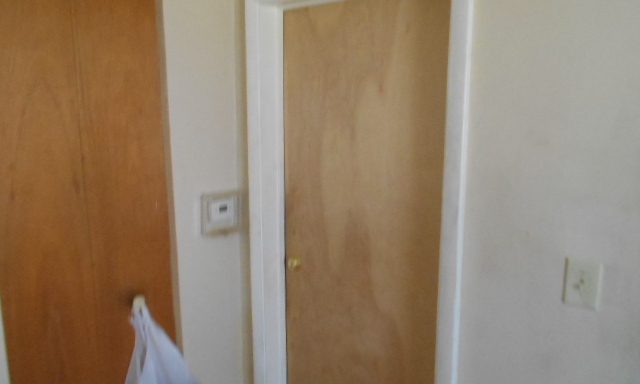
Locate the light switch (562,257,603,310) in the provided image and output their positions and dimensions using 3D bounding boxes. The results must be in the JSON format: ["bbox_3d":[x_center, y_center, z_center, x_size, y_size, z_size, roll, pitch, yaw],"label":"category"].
[{"bbox_3d":[0.620,0.220,1.136,0.072,0.115,0.018,7,12,36],"label":"light switch"}]

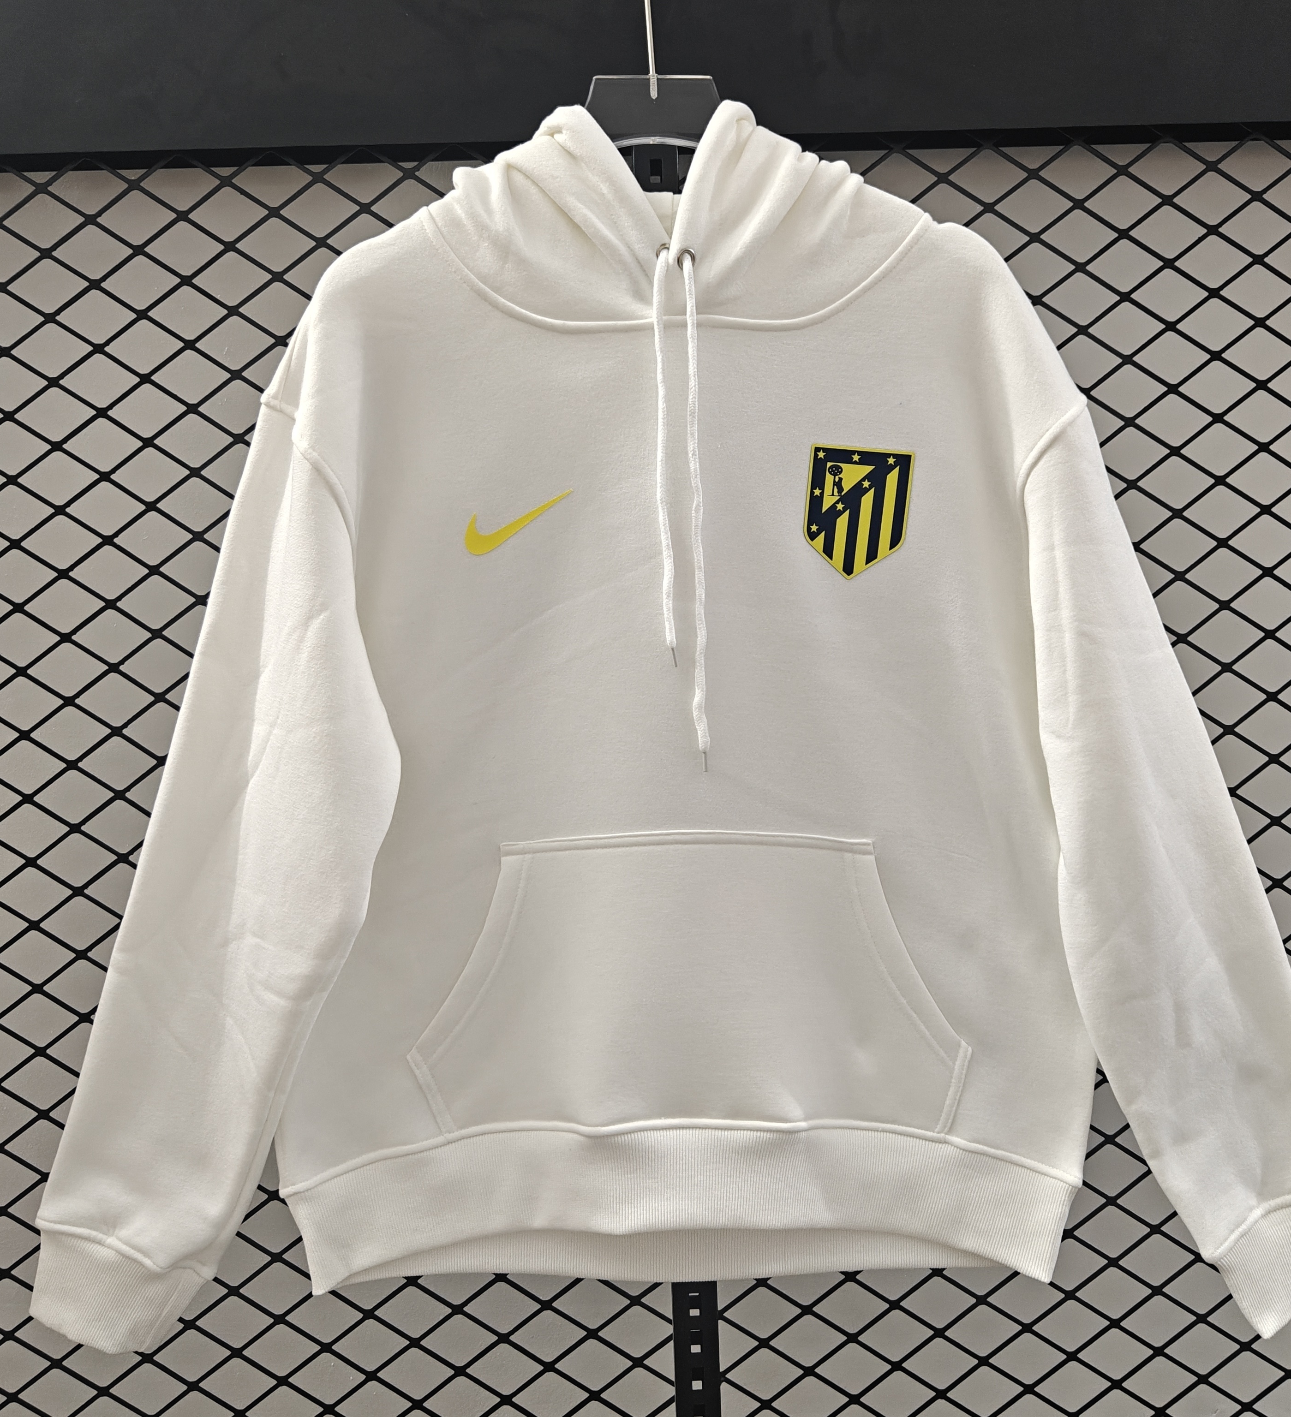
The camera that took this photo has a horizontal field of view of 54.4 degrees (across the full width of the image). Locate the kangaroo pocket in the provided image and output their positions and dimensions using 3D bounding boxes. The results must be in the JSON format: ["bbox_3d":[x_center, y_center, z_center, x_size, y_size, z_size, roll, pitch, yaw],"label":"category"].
[{"bbox_3d":[0.026,0.168,0.770,0.345,0.187,0.040,-2,1,-1],"label":"kangaroo pocket"}]

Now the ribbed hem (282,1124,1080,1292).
[{"bbox_3d":[0.023,0.318,0.800,0.508,0.106,0.110,-2,1,-1],"label":"ribbed hem"}]

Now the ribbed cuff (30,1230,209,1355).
[{"bbox_3d":[-0.336,0.371,0.795,0.115,0.072,0.055,16,1,-2],"label":"ribbed cuff"}]

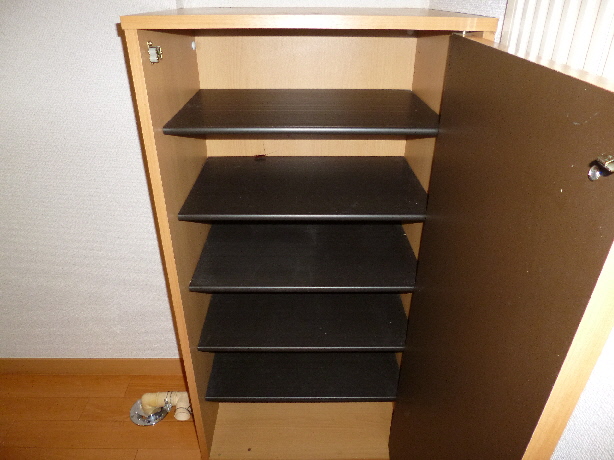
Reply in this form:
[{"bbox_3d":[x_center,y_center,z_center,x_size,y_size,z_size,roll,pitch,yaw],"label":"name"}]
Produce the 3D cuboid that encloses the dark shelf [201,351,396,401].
[{"bbox_3d":[-0.002,0.314,1.093,0.453,0.013,0.292,0,29,-1],"label":"dark shelf"}]

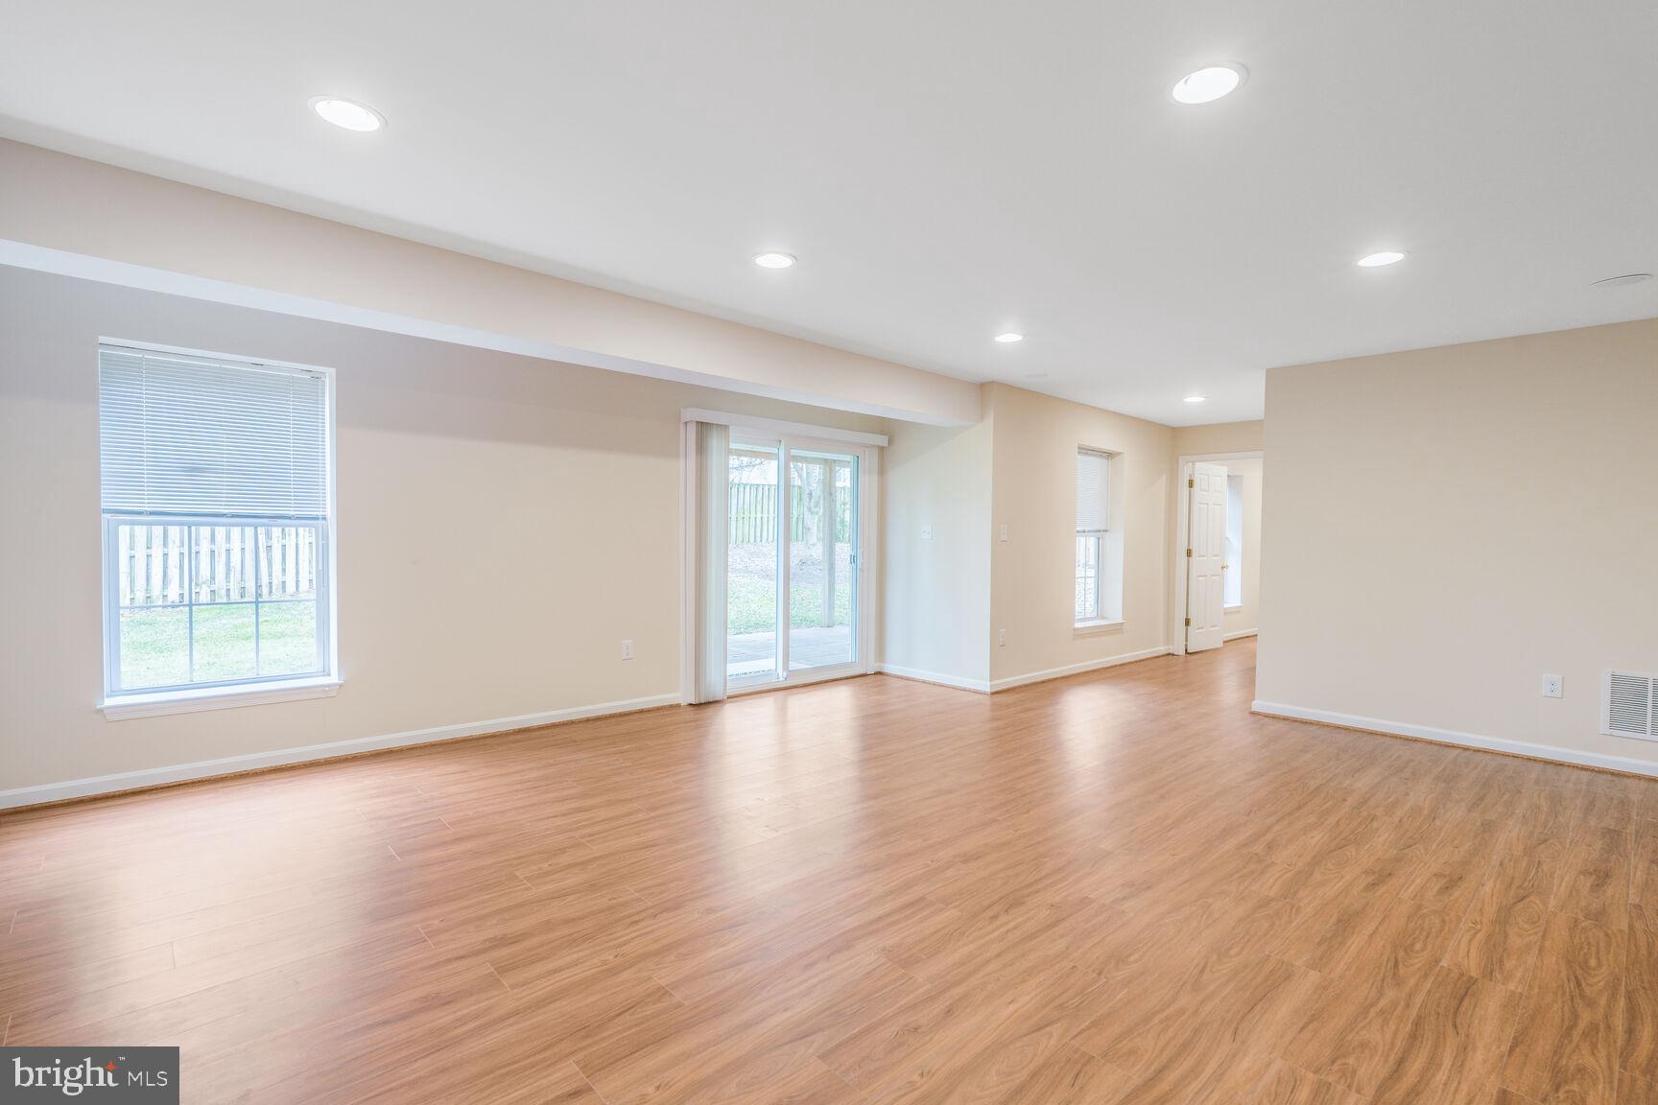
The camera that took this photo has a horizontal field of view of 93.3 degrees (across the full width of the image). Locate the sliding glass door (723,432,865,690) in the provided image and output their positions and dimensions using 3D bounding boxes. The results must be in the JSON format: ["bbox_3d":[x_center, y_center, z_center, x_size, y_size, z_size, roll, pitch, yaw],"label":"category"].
[{"bbox_3d":[-0.338,0.055,6.301,1.770,2.000,0.110,0,2,-44],"label":"sliding glass door"}]

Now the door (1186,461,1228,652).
[{"bbox_3d":[4.179,0.068,8.629,0.810,2.030,0.040,0,2,-40],"label":"door"}]

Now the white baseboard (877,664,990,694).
[{"bbox_3d":[0.846,1.047,6.529,0.018,0.088,1.210,0,2,-44],"label":"white baseboard"}]

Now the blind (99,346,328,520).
[{"bbox_3d":[-2.975,-0.557,3.843,0.875,0.765,0.040,0,2,-44],"label":"blind"}]

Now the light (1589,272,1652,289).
[{"bbox_3d":[3.569,-1.216,3.530,0.195,0.020,0.195,0,2,-44],"label":"light"}]

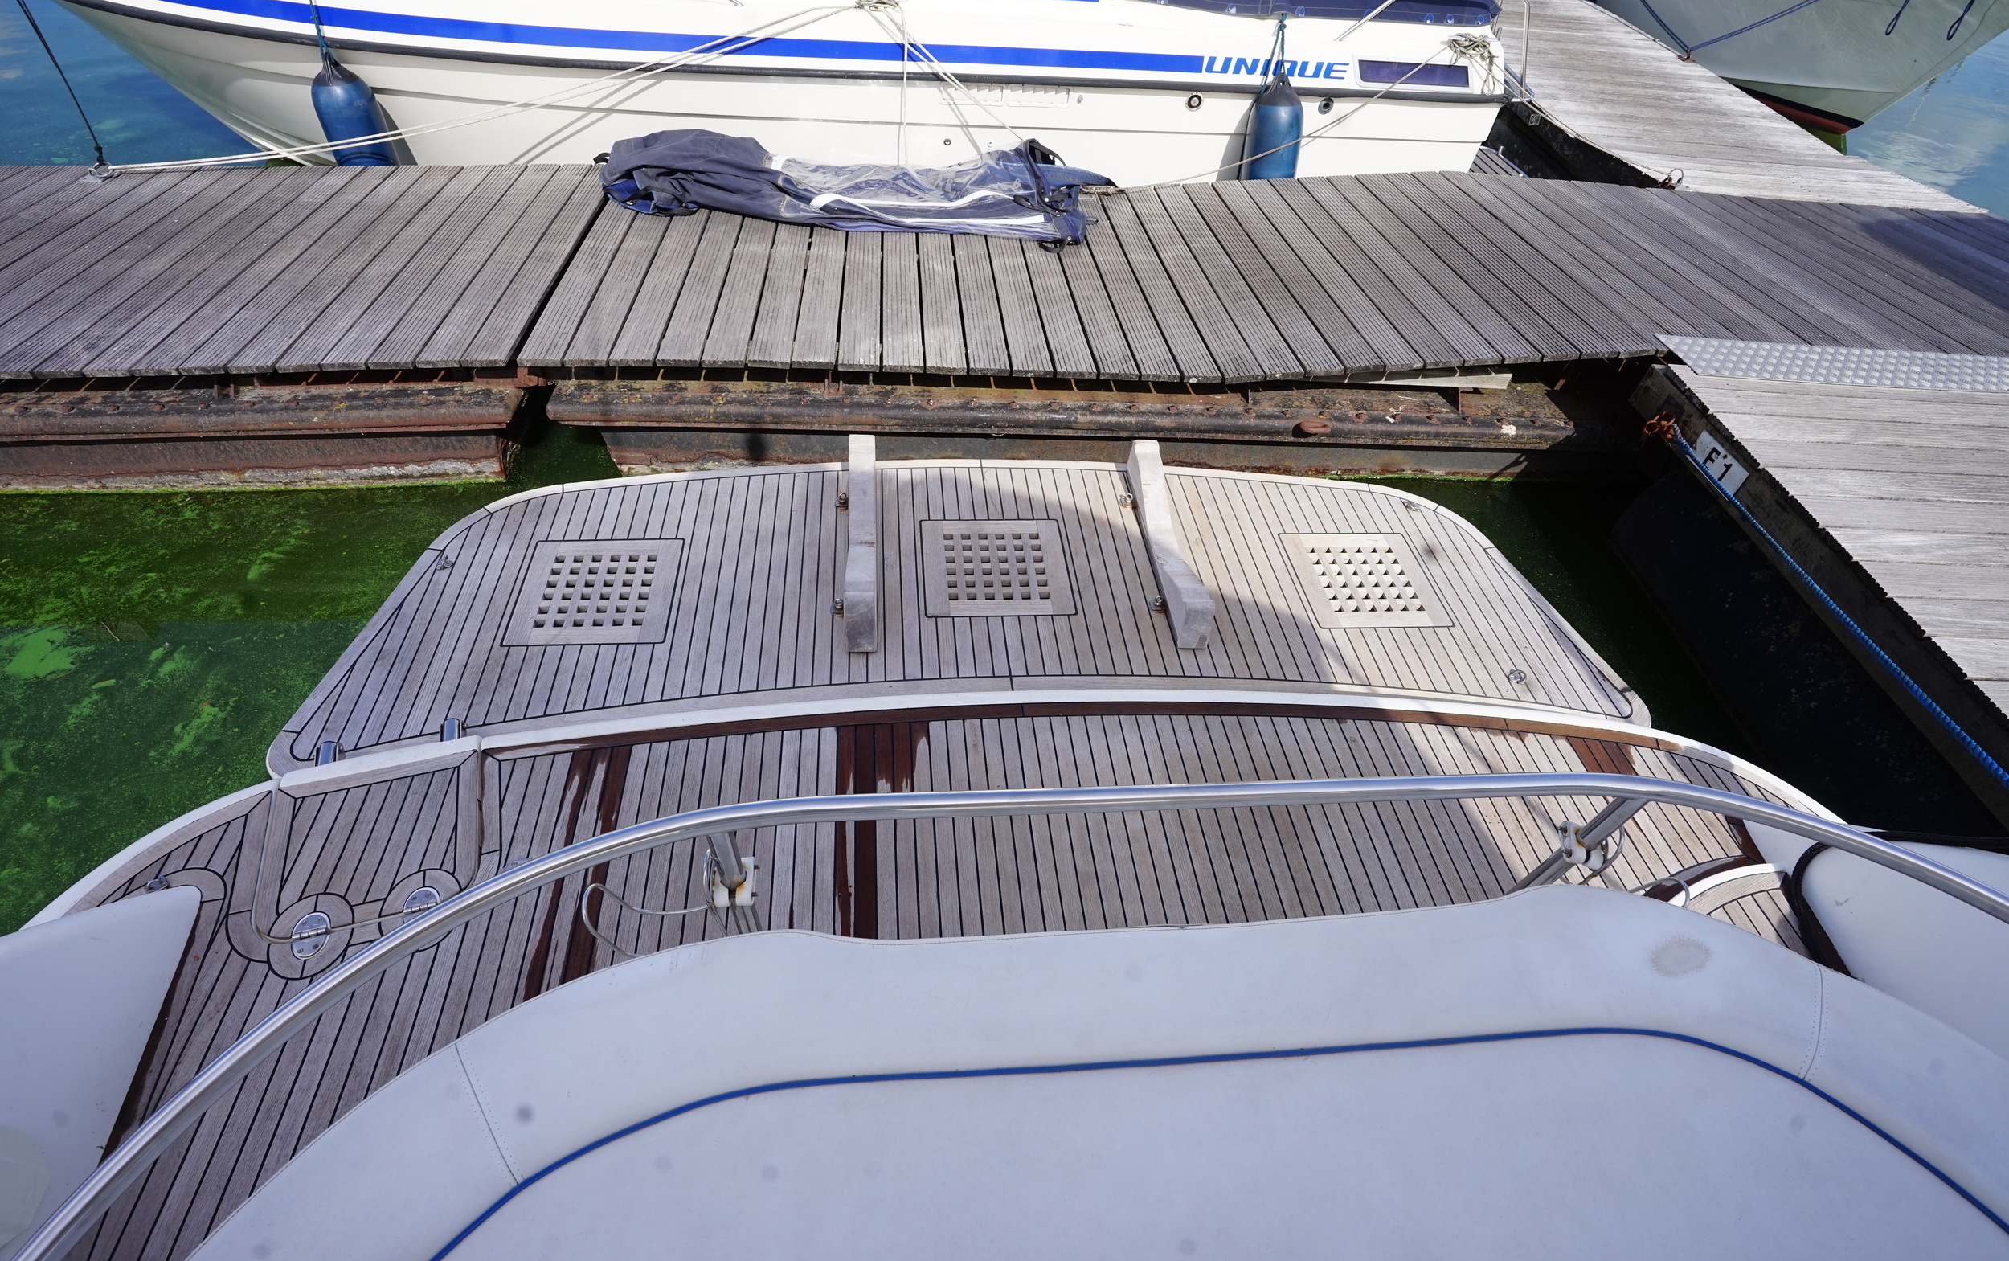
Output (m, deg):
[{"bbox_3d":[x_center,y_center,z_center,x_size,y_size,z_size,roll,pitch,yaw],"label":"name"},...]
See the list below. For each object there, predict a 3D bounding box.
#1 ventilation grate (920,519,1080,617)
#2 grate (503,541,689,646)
[{"bbox_3d":[-0.030,-0.202,3.103,0.455,0.030,0.455,-1,47,-7],"label":"ventilation grate"},{"bbox_3d":[-1.237,-0.115,2.899,0.455,0.030,0.455,-1,47,-7],"label":"grate"}]

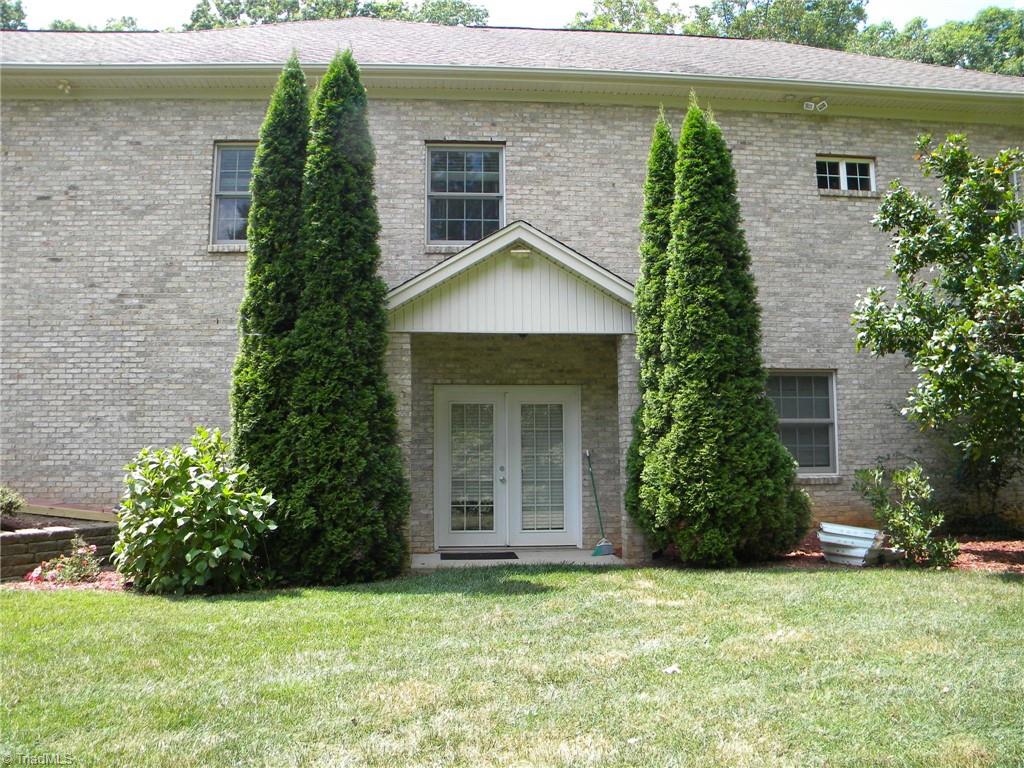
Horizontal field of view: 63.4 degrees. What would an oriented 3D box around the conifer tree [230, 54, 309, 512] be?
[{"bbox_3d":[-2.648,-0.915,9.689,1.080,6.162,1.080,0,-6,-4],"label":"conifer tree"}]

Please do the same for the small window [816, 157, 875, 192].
[{"bbox_3d":[4.648,-2.922,11.449,0.860,0.490,0.100,0,-6,-4],"label":"small window"}]

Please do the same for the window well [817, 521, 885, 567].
[{"bbox_3d":[3.676,1.727,8.915,0.750,0.460,0.420,0,-6,-4],"label":"window well"}]

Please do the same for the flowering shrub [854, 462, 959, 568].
[{"bbox_3d":[4.340,1.419,9.048,1.200,1.100,1.000,0,-6,-4],"label":"flowering shrub"}]

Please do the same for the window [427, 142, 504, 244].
[{"bbox_3d":[-0.630,-2.577,11.280,1.081,1.423,0.130,0,-6,-4],"label":"window"}]

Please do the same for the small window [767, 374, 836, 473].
[{"bbox_3d":[3.889,0.537,11.263,1.102,1.428,0.130,0,-6,-4],"label":"small window"}]

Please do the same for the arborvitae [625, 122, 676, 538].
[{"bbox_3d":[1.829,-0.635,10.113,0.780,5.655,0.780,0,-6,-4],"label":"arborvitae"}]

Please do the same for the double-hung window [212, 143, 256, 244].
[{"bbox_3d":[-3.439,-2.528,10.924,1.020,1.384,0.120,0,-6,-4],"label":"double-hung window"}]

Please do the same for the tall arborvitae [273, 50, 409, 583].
[{"bbox_3d":[-1.852,-0.849,8.977,1.450,5.900,1.400,0,-6,-4],"label":"tall arborvitae"}]

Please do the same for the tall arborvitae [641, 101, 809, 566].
[{"bbox_3d":[2.506,-0.700,9.741,2.000,5.600,1.750,0,-6,-4],"label":"tall arborvitae"}]

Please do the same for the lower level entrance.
[{"bbox_3d":[-0.050,1.104,10.950,1.954,2.170,0.160,0,-6,-4],"label":"lower level entrance"}]

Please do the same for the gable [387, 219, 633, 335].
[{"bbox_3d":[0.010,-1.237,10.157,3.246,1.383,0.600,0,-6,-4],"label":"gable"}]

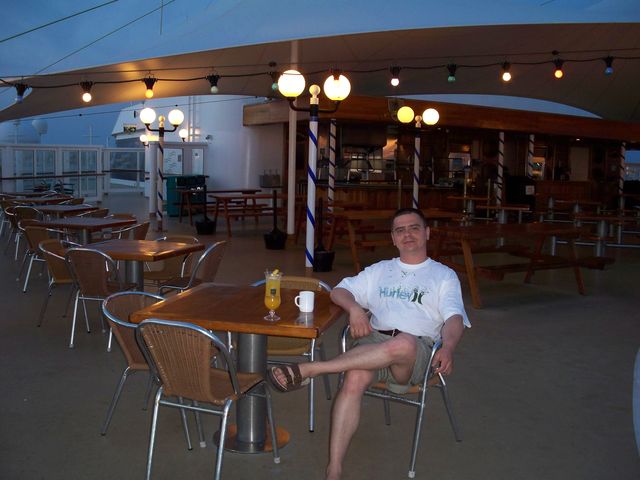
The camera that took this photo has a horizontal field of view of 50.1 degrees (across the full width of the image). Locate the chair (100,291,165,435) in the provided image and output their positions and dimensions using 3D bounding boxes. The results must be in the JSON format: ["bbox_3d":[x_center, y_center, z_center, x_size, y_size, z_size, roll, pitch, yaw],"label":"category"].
[{"bbox_3d":[-0.837,0.671,3.724,0.570,0.750,0.530,3,6,18],"label":"chair"}]

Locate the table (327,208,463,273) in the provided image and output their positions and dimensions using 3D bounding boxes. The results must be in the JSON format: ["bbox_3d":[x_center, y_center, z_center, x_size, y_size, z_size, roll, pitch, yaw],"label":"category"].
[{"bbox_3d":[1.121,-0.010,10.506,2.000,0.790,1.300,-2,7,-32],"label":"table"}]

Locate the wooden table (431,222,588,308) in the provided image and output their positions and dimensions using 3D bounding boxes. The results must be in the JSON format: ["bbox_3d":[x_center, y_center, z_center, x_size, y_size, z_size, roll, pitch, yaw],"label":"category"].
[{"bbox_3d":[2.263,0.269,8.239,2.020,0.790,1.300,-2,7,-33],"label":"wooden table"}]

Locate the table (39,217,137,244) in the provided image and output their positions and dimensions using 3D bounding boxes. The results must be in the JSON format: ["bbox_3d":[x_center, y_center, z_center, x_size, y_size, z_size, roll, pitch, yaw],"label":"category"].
[{"bbox_3d":[-2.826,0.154,8.064,0.900,0.740,0.900,3,6,12],"label":"table"}]

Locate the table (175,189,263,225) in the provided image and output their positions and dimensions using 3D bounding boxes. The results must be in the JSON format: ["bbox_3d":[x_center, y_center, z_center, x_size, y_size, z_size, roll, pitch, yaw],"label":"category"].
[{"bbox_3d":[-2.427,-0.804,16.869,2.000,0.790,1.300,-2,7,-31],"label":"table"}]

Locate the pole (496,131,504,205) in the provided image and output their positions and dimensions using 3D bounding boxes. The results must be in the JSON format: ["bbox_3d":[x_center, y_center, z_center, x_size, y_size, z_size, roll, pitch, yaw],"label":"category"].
[{"bbox_3d":[5.094,-1.746,19.409,0.135,2.570,0.135,2,6,0],"label":"pole"}]

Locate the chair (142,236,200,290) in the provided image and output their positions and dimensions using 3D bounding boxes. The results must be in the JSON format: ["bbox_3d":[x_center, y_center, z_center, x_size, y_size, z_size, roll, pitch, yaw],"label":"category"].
[{"bbox_3d":[-1.400,0.377,6.319,0.530,0.750,0.570,3,6,12],"label":"chair"}]

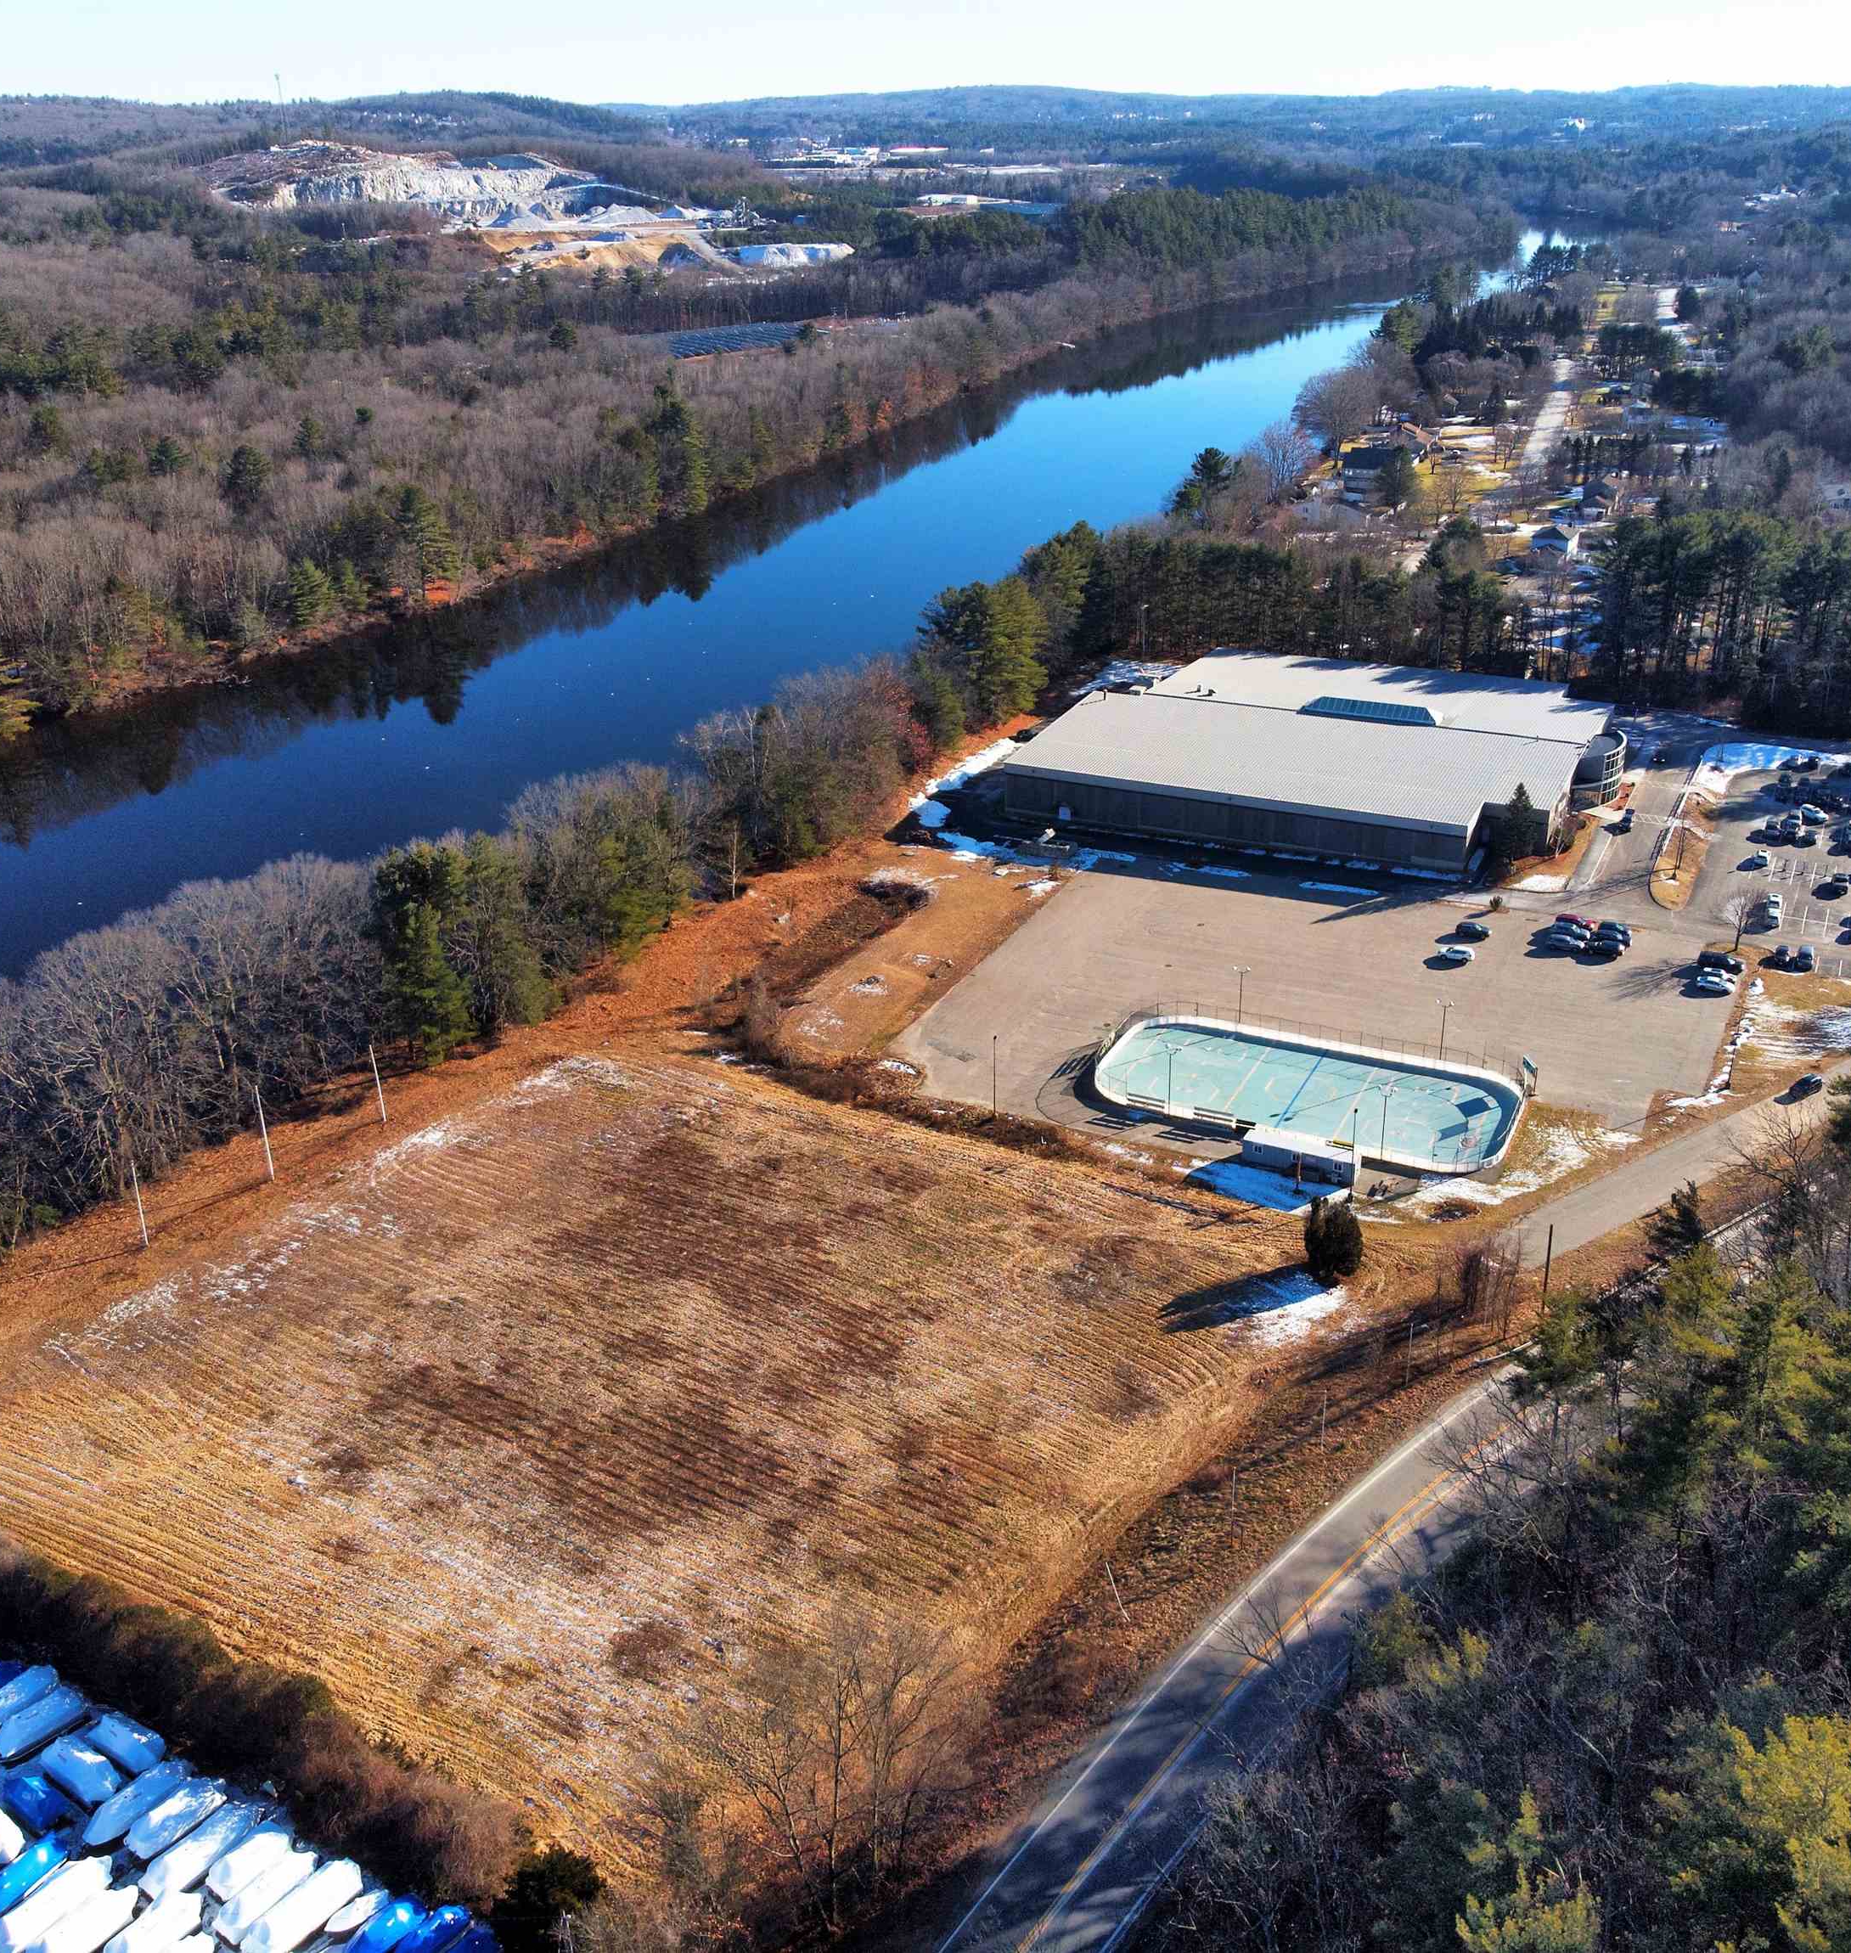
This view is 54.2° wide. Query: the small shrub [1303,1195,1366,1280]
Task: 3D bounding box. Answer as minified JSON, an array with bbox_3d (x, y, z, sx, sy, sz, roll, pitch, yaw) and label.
[{"bbox_3d":[38.763,24.320,172.030,5.300,8.000,5.300,0,26,0],"label":"small shrub"}]

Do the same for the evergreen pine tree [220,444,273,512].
[{"bbox_3d":[-171.524,-125.194,461.112,11.500,19.000,11.500,0,26,0],"label":"evergreen pine tree"}]

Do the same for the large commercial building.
[{"bbox_3d":[68.019,-38.648,300.743,86.000,10.000,79.000,11,28,22],"label":"large commercial building"}]

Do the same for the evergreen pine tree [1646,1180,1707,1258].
[{"bbox_3d":[71.225,23.086,171.295,5.100,7.400,5.100,0,26,0],"label":"evergreen pine tree"}]

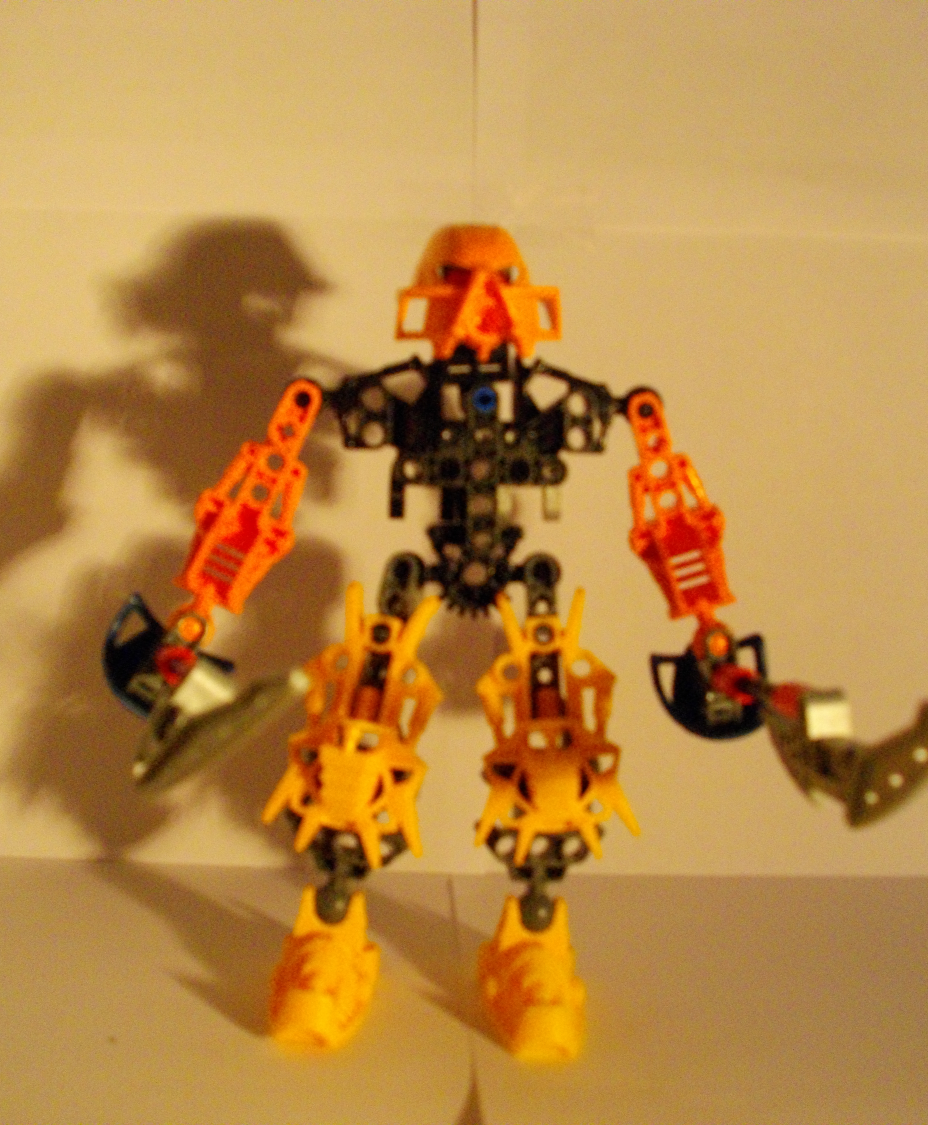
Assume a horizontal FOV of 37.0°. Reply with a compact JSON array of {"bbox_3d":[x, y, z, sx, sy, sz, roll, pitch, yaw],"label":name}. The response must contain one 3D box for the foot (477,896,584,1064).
[{"bbox_3d":[0.015,0.090,0.311,0.024,0.027,0.041,1,2,-8],"label":"foot"}]

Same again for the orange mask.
[{"bbox_3d":[0.003,-0.060,0.307,0.037,0.030,0.025,1,2,-6],"label":"orange mask"}]

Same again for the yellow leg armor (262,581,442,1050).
[{"bbox_3d":[-0.022,0.052,0.314,0.038,0.101,0.045,8,2,7],"label":"yellow leg armor"}]

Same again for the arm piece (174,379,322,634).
[{"bbox_3d":[-0.049,-0.012,0.317,0.024,0.065,0.016,25,1,-5],"label":"arm piece"}]

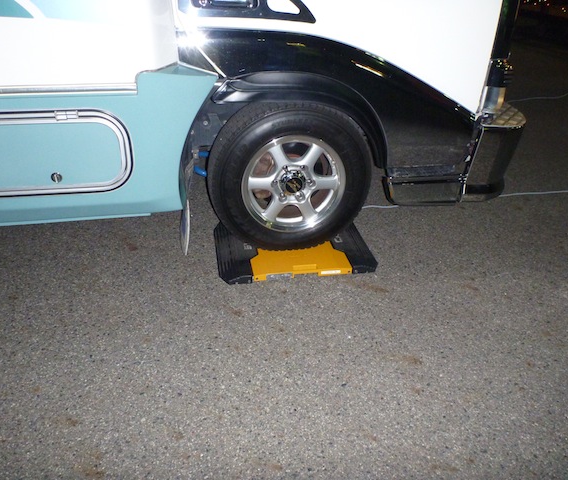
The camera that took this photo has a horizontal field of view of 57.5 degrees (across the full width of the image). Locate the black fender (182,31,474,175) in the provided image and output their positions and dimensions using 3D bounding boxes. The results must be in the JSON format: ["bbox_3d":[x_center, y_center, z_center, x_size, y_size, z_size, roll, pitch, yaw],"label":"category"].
[{"bbox_3d":[0.192,-0.497,1.926,1.100,0.570,0.200,-4,30,-9],"label":"black fender"}]

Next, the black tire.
[{"bbox_3d":[0.025,-0.252,2.104,0.658,0.658,0.200,-4,30,-9],"label":"black tire"}]

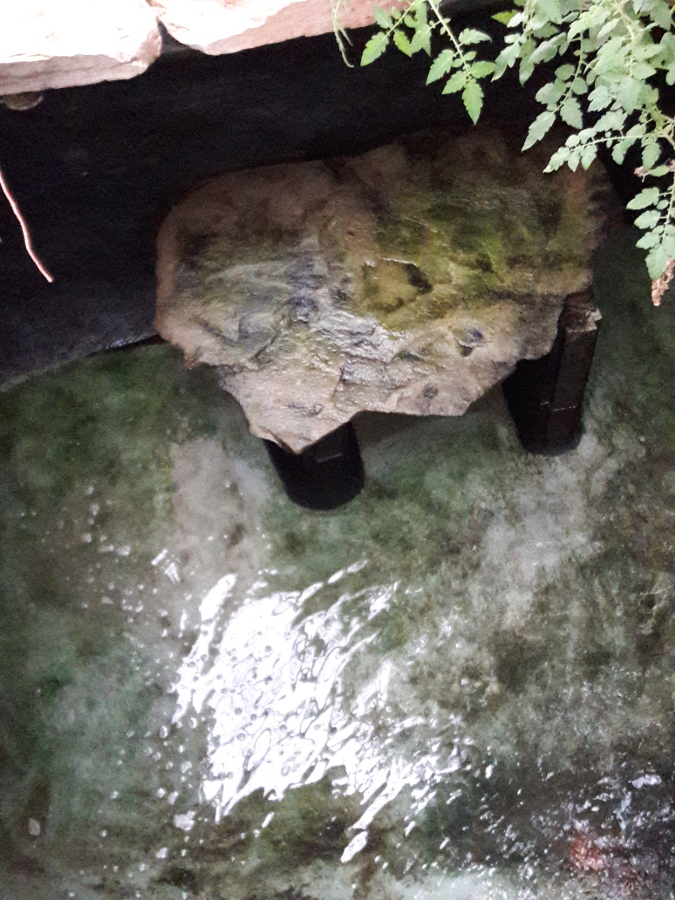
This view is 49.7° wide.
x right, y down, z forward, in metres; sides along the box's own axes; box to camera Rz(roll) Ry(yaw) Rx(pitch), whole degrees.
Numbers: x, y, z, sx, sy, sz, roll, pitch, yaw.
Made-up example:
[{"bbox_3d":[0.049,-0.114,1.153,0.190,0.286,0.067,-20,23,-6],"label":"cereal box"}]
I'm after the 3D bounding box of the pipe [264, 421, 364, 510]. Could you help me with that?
[{"bbox_3d":[-0.038,-0.020,1.249,0.141,0.230,0.141,-18,45,0],"label":"pipe"}]

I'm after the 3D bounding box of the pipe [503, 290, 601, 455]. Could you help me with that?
[{"bbox_3d":[0.334,-0.116,1.194,0.128,0.241,0.128,-18,45,0],"label":"pipe"}]

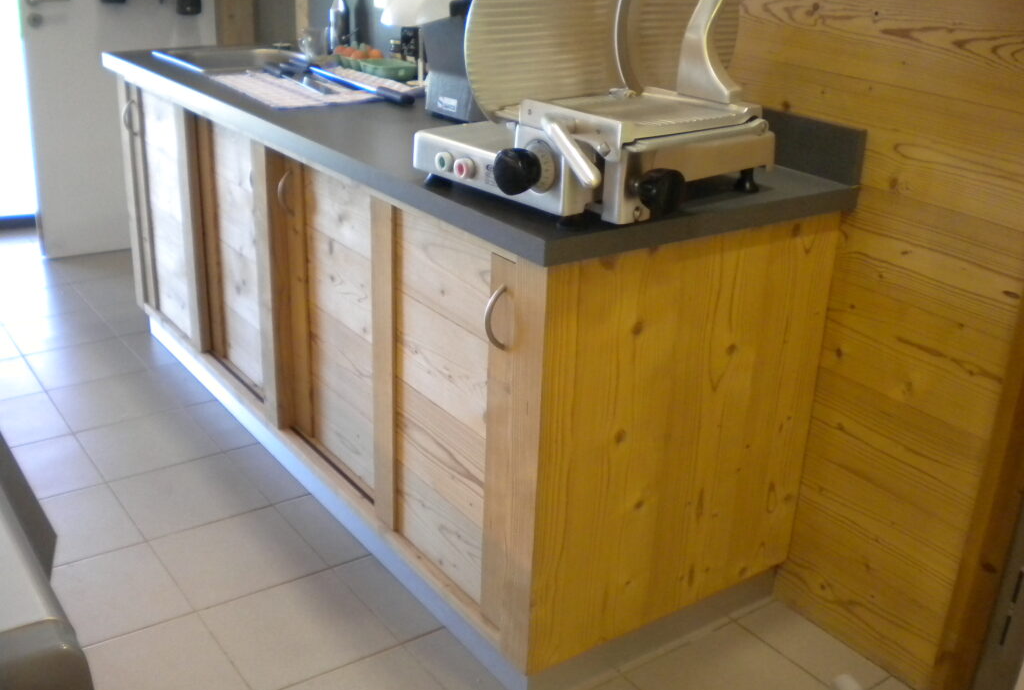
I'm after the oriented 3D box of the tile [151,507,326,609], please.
[{"bbox_3d":[-0.604,0.465,2.285,0.300,0.010,0.300,-13,27,-34],"label":"tile"}]

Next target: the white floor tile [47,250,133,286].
[{"bbox_3d":[-1.595,-0.301,4.017,0.300,0.010,0.300,-13,27,-34],"label":"white floor tile"}]

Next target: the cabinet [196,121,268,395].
[{"bbox_3d":[-0.481,-0.263,2.813,0.591,0.722,0.535,-13,27,-33],"label":"cabinet"}]

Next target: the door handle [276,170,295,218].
[{"bbox_3d":[-0.502,-0.339,2.300,0.032,0.106,0.012,-13,27,-34],"label":"door handle"}]

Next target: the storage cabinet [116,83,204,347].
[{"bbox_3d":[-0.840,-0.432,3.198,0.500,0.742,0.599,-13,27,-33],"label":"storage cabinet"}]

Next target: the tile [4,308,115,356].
[{"bbox_3d":[-1.495,-0.035,3.416,0.300,0.012,0.300,-13,27,-34],"label":"tile"}]

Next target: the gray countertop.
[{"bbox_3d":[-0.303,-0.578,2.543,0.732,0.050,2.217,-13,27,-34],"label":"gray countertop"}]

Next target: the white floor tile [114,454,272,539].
[{"bbox_3d":[-0.783,0.366,2.515,0.300,0.012,0.300,-13,27,-34],"label":"white floor tile"}]

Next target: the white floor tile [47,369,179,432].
[{"bbox_3d":[-1.134,0.161,2.958,0.300,0.010,0.300,-13,27,-34],"label":"white floor tile"}]

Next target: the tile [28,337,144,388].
[{"bbox_3d":[-1.317,0.065,3.191,0.300,0.012,0.300,-13,27,-34],"label":"tile"}]

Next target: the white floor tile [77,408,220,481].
[{"bbox_3d":[-0.961,0.266,2.741,0.300,0.012,0.300,-13,27,-34],"label":"white floor tile"}]

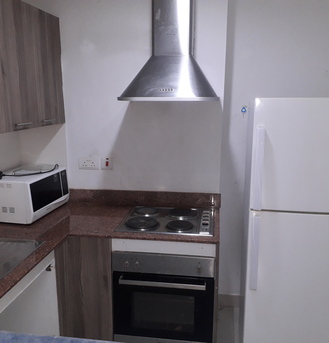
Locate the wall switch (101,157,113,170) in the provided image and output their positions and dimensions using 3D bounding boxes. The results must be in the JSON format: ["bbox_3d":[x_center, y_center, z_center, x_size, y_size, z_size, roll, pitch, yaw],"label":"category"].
[{"bbox_3d":[-0.419,-0.058,2.626,0.088,0.089,0.012,1,12,8],"label":"wall switch"}]

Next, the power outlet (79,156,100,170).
[{"bbox_3d":[-0.557,-0.061,2.644,0.149,0.089,0.012,1,12,8],"label":"power outlet"}]

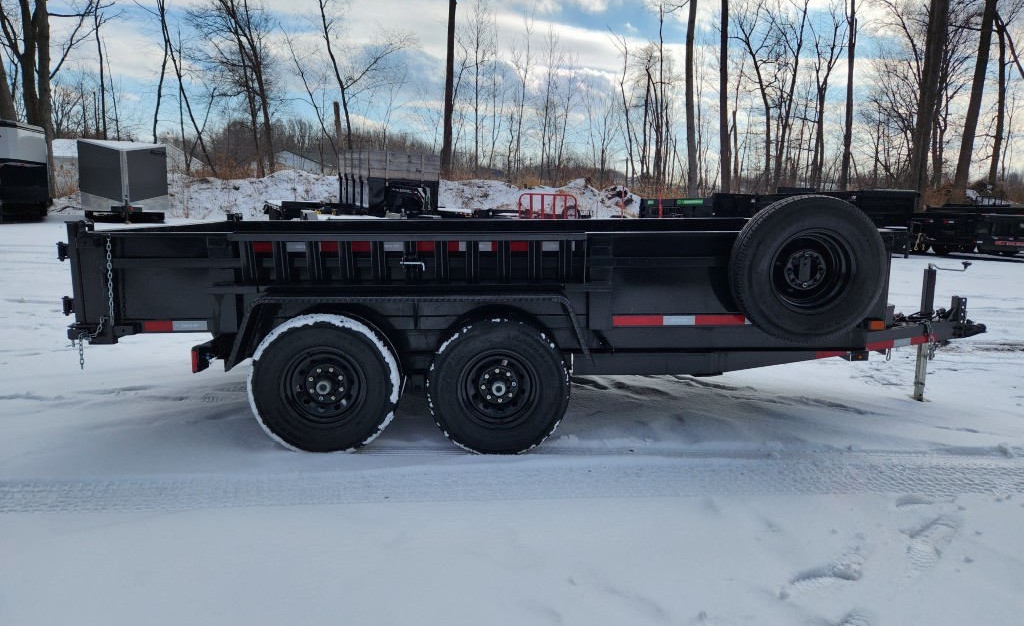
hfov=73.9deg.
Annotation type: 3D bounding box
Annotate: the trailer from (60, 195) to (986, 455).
[{"bbox_3d":[0.545,-0.110,4.857,5.969,1.409,2.676,-1,9,-2],"label":"trailer"}]

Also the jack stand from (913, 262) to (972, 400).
[{"bbox_3d":[3.188,0.147,5.046,0.353,1.040,0.121,-1,9,-2],"label":"jack stand"}]

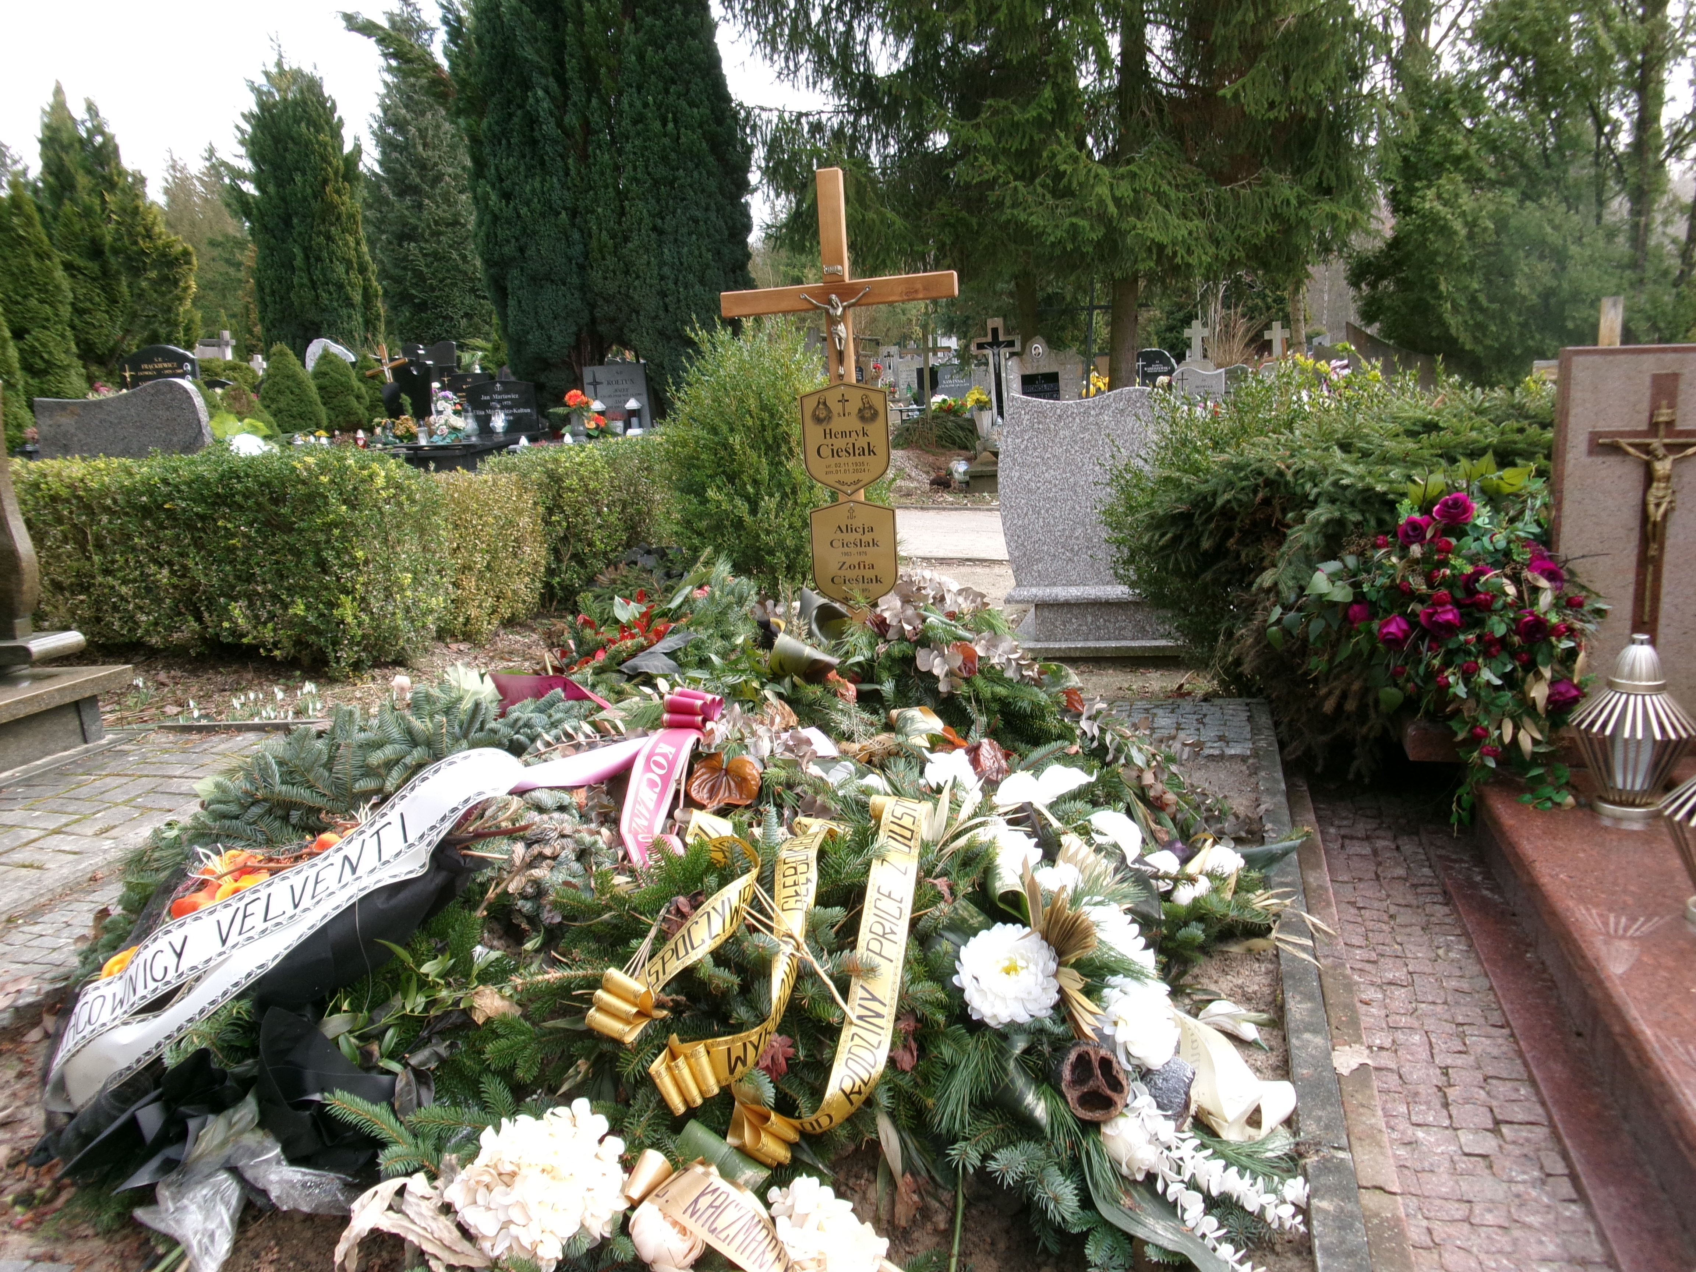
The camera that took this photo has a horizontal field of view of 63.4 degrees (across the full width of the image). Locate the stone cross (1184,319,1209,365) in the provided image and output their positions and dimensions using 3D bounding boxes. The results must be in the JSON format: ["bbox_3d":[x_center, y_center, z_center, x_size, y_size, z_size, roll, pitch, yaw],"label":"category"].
[{"bbox_3d":[6.096,-5.146,24.000,0.440,0.780,0.140,-2,12,5],"label":"stone cross"}]

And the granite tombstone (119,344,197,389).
[{"bbox_3d":[-8.028,-3.021,16.000,0.900,0.780,0.120,-3,12,0],"label":"granite tombstone"}]

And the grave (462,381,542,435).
[{"bbox_3d":[-3.648,-2.409,14.500,0.760,0.580,0.120,-3,12,0],"label":"grave"}]

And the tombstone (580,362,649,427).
[{"bbox_3d":[-2.262,-2.340,13.500,0.620,0.680,0.140,-1,12,8],"label":"tombstone"}]

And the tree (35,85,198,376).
[{"bbox_3d":[-11.473,-6.095,21.500,2.200,4.900,2.200,-3,12,0],"label":"tree"}]

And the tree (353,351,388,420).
[{"bbox_3d":[-5.389,-2.807,15.500,0.480,0.820,0.480,-3,12,0],"label":"tree"}]

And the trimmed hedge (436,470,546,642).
[{"bbox_3d":[-2.023,-0.456,7.800,0.520,0.860,0.700,1,12,18],"label":"trimmed hedge"}]

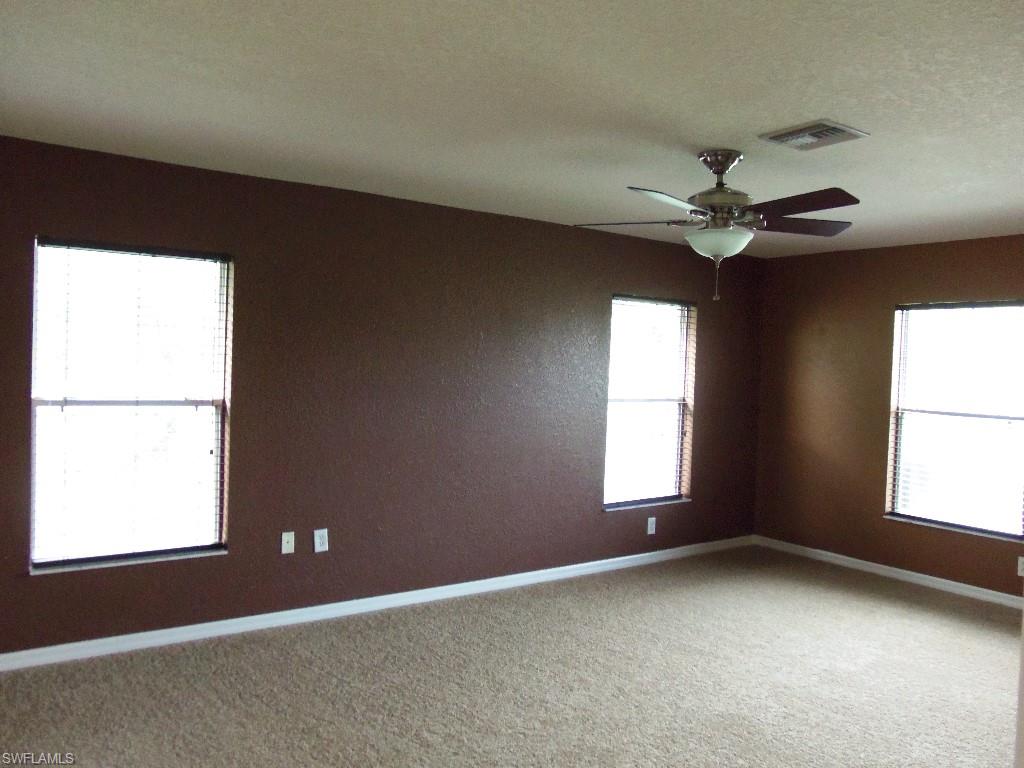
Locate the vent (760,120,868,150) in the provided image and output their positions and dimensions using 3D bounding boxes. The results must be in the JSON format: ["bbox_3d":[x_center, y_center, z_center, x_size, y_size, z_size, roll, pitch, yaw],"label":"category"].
[{"bbox_3d":[1.224,-0.991,3.114,0.310,0.025,0.300,1,2,-35],"label":"vent"}]

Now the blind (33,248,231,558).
[{"bbox_3d":[-1.878,0.105,3.857,0.875,1.550,0.055,1,2,-35],"label":"blind"}]

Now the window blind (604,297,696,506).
[{"bbox_3d":[1.053,0.147,5.918,0.910,1.565,0.110,1,2,-35],"label":"window blind"}]

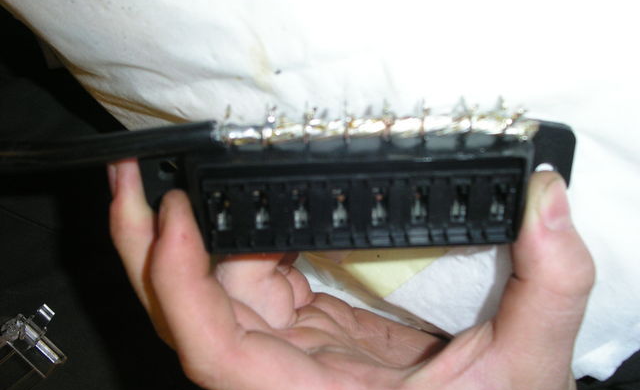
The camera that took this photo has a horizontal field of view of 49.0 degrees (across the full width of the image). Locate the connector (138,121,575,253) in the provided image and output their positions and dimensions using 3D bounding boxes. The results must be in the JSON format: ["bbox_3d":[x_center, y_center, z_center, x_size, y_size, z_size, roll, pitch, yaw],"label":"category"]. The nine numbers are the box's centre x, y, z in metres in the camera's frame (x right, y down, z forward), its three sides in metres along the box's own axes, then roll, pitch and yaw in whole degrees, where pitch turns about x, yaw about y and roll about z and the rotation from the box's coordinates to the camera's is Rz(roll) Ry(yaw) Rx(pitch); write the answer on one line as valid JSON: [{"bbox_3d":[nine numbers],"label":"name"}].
[{"bbox_3d":[0.012,-0.004,0.228,0.146,0.033,0.029,-1,33,1],"label":"connector"}]

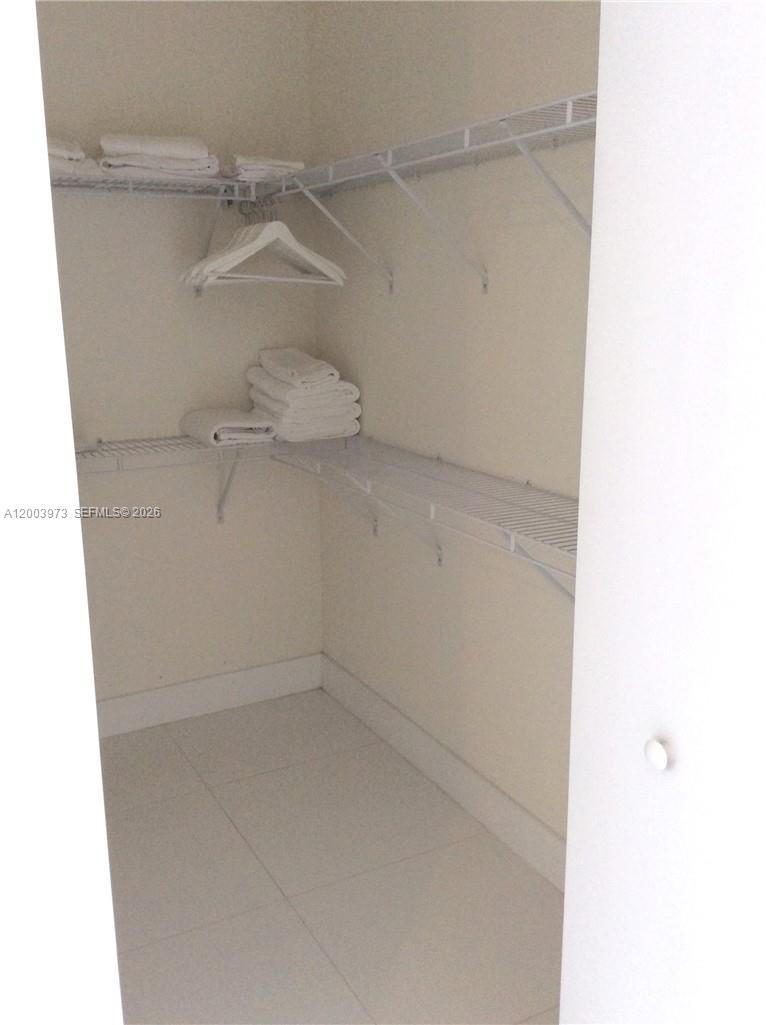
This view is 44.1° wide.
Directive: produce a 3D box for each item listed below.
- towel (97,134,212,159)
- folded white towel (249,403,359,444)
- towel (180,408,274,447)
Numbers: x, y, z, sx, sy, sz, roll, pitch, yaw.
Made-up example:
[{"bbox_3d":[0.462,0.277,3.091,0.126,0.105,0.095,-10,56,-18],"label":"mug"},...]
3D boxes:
[{"bbox_3d":[-0.679,-1.050,2.785,0.308,0.062,0.235,-5,14,-19],"label":"towel"},{"bbox_3d":[-0.267,-0.303,3.168,0.263,0.075,0.320,-7,15,-27],"label":"folded white towel"},{"bbox_3d":[-0.507,-0.281,3.078,0.232,0.078,0.277,-7,15,-27],"label":"towel"}]

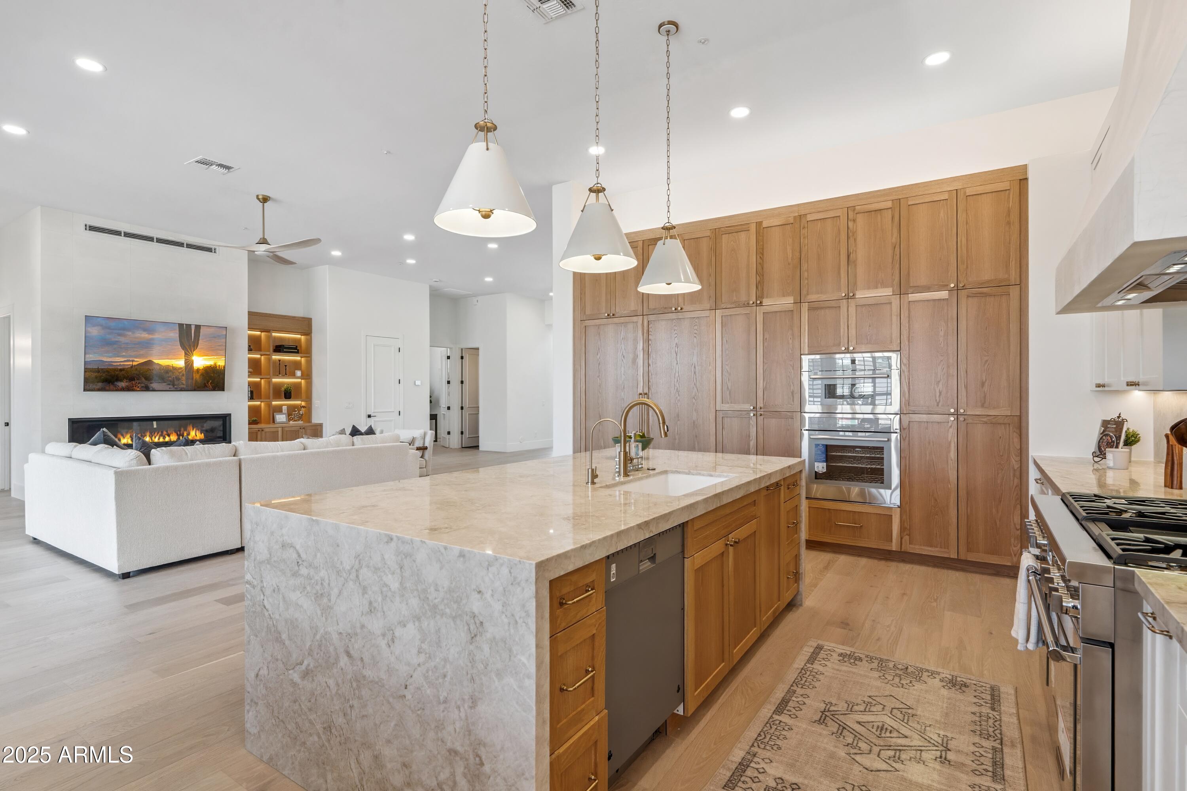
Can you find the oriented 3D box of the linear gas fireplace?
[{"bbox_3d":[-6.172,0.537,8.341,0.280,0.500,1.940,0,0,33],"label":"linear gas fireplace"}]

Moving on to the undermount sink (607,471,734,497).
[{"bbox_3d":[0.374,0.534,2.830,0.420,0.250,0.740,0,0,33],"label":"undermount sink"}]

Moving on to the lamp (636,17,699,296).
[{"bbox_3d":[0.472,-1.494,3.740,0.410,1.640,0.410,0,0,0],"label":"lamp"}]

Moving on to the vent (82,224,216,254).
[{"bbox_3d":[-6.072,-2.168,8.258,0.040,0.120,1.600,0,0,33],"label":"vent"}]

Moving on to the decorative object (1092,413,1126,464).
[{"bbox_3d":[3.280,0.271,3.773,0.150,0.320,0.220,0,0,7],"label":"decorative object"}]

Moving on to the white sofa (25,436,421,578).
[{"bbox_3d":[-3.598,0.888,6.080,2.110,0.910,2.790,0,0,33],"label":"white sofa"}]

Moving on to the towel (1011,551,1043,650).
[{"bbox_3d":[1.808,0.867,2.479,0.110,0.370,0.240,0,0,33],"label":"towel"}]

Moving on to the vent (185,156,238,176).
[{"bbox_3d":[-3.834,-2.301,5.985,0.360,0.030,0.360,0,0,33],"label":"vent"}]

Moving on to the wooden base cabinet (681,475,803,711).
[{"bbox_3d":[0.582,0.893,3.180,0.600,0.800,1.740,0,0,33],"label":"wooden base cabinet"}]

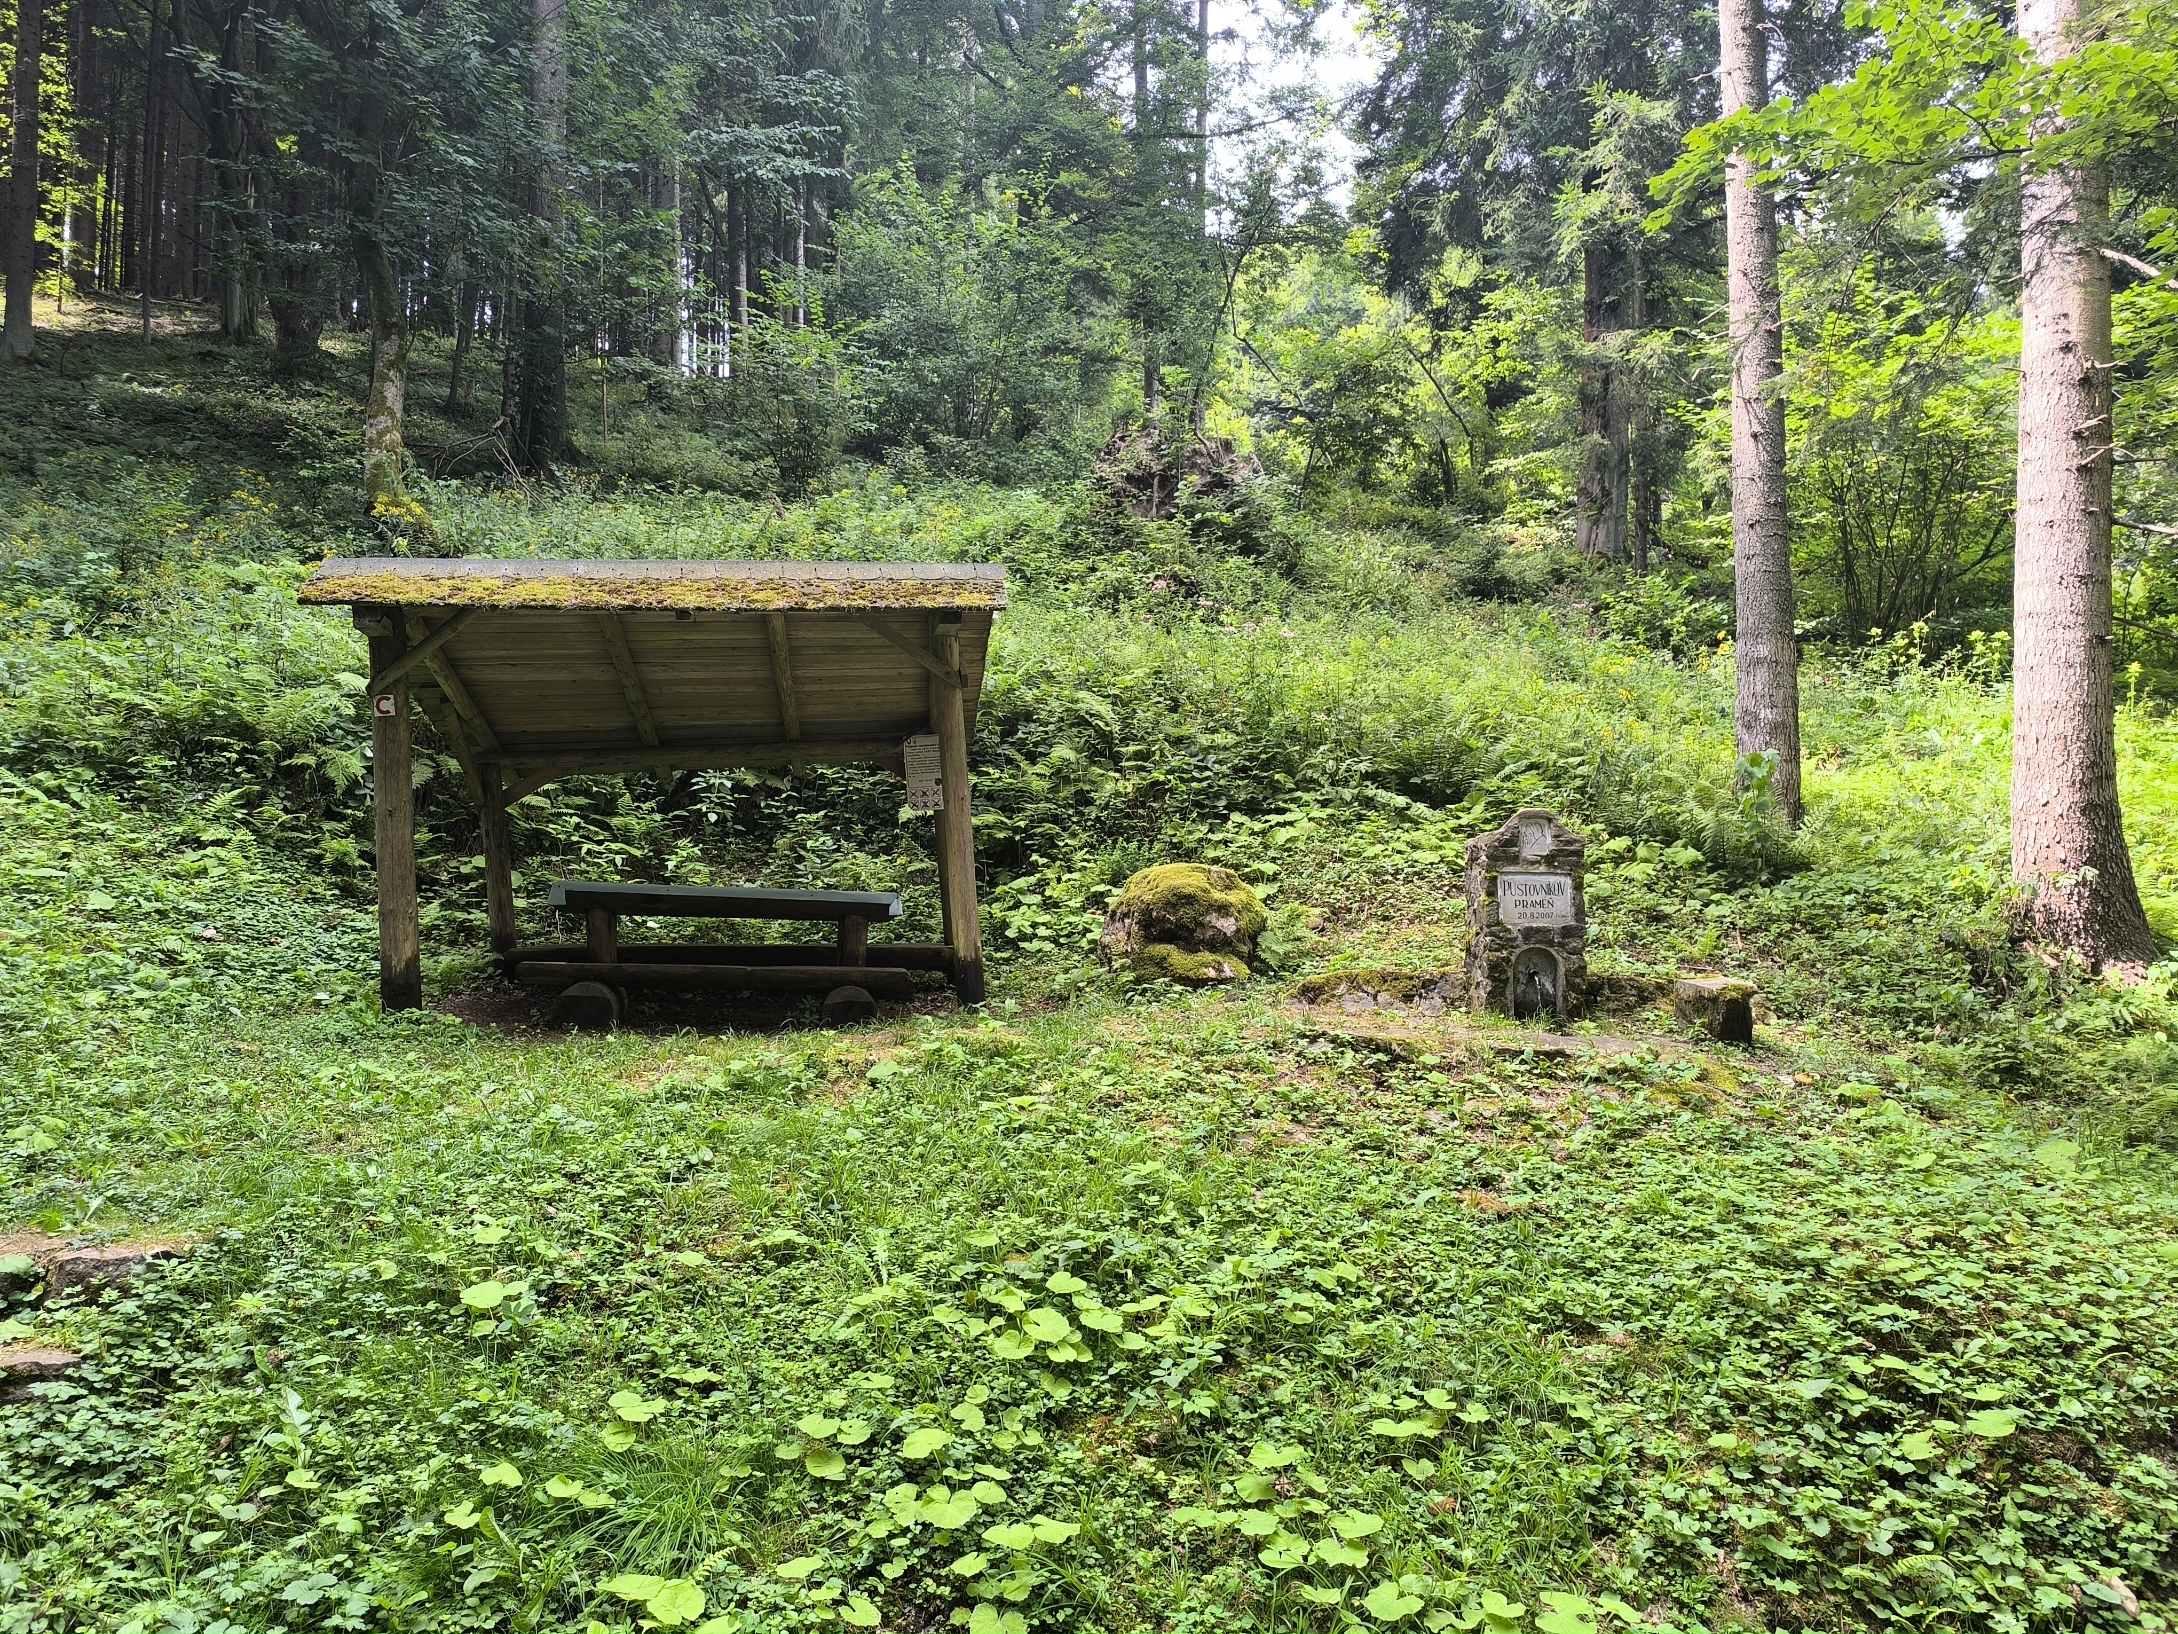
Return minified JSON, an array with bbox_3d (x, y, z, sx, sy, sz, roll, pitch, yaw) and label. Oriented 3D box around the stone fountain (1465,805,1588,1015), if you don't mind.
[{"bbox_3d":[2.478,0.545,8.200,0.580,1.170,0.450,-1,0,3],"label":"stone fountain"}]

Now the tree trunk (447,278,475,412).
[{"bbox_3d":[-10.413,-7.831,24.000,0.240,2.200,0.240,9,0,0],"label":"tree trunk"}]

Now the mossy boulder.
[{"bbox_3d":[0.589,0.658,8.950,0.980,0.710,0.850,-1,0,0],"label":"mossy boulder"}]

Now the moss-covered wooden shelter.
[{"bbox_3d":[-2.542,-0.175,9.300,3.750,2.550,2.700,-1,0,-8],"label":"moss-covered wooden shelter"}]

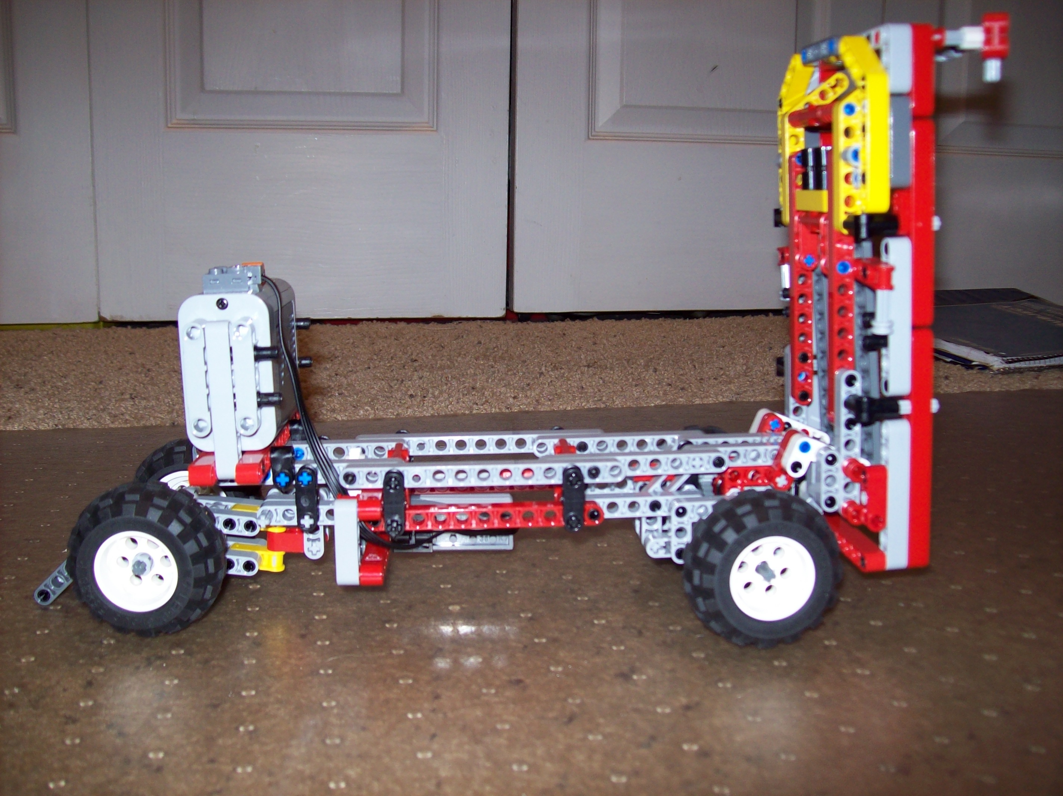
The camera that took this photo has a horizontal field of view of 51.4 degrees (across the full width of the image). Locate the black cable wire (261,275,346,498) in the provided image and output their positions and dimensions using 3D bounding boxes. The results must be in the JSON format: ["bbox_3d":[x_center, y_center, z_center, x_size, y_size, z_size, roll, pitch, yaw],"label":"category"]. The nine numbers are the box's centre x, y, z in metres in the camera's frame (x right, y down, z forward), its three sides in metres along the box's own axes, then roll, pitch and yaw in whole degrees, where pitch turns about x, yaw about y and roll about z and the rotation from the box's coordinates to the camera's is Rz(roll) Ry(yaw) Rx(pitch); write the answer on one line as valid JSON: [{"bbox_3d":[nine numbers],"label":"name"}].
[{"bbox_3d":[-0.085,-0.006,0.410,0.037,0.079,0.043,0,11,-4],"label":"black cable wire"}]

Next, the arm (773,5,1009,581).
[{"bbox_3d":[0.136,-0.041,0.425,0.067,0.199,0.090,-2,11,-3],"label":"arm"}]

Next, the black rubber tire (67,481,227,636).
[{"bbox_3d":[-0.138,0.059,0.398,0.056,0.056,0.026,0,11,-1],"label":"black rubber tire"}]

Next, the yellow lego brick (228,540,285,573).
[{"bbox_3d":[-0.107,0.062,0.428,0.024,0.008,0.008,5,10,-1],"label":"yellow lego brick"}]

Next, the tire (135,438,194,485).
[{"bbox_3d":[-0.141,0.043,0.469,0.056,0.056,0.026,0,11,-1],"label":"tire"}]

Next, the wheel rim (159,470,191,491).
[{"bbox_3d":[-0.141,0.043,0.469,0.030,0.030,0.020,0,11,-1],"label":"wheel rim"}]

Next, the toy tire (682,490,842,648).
[{"bbox_3d":[0.083,0.061,0.393,0.056,0.056,0.026,-1,11,-5],"label":"toy tire"}]

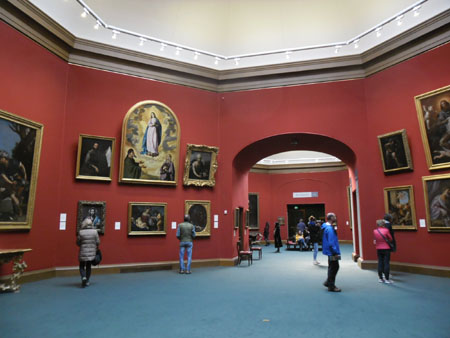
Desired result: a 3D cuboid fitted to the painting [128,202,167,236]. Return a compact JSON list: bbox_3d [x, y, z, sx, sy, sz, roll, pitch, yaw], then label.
[{"bbox_3d":[-2.540,1.655,11.619,1.280,1.042,0.099,5,-8,-29],"label":"painting"}]

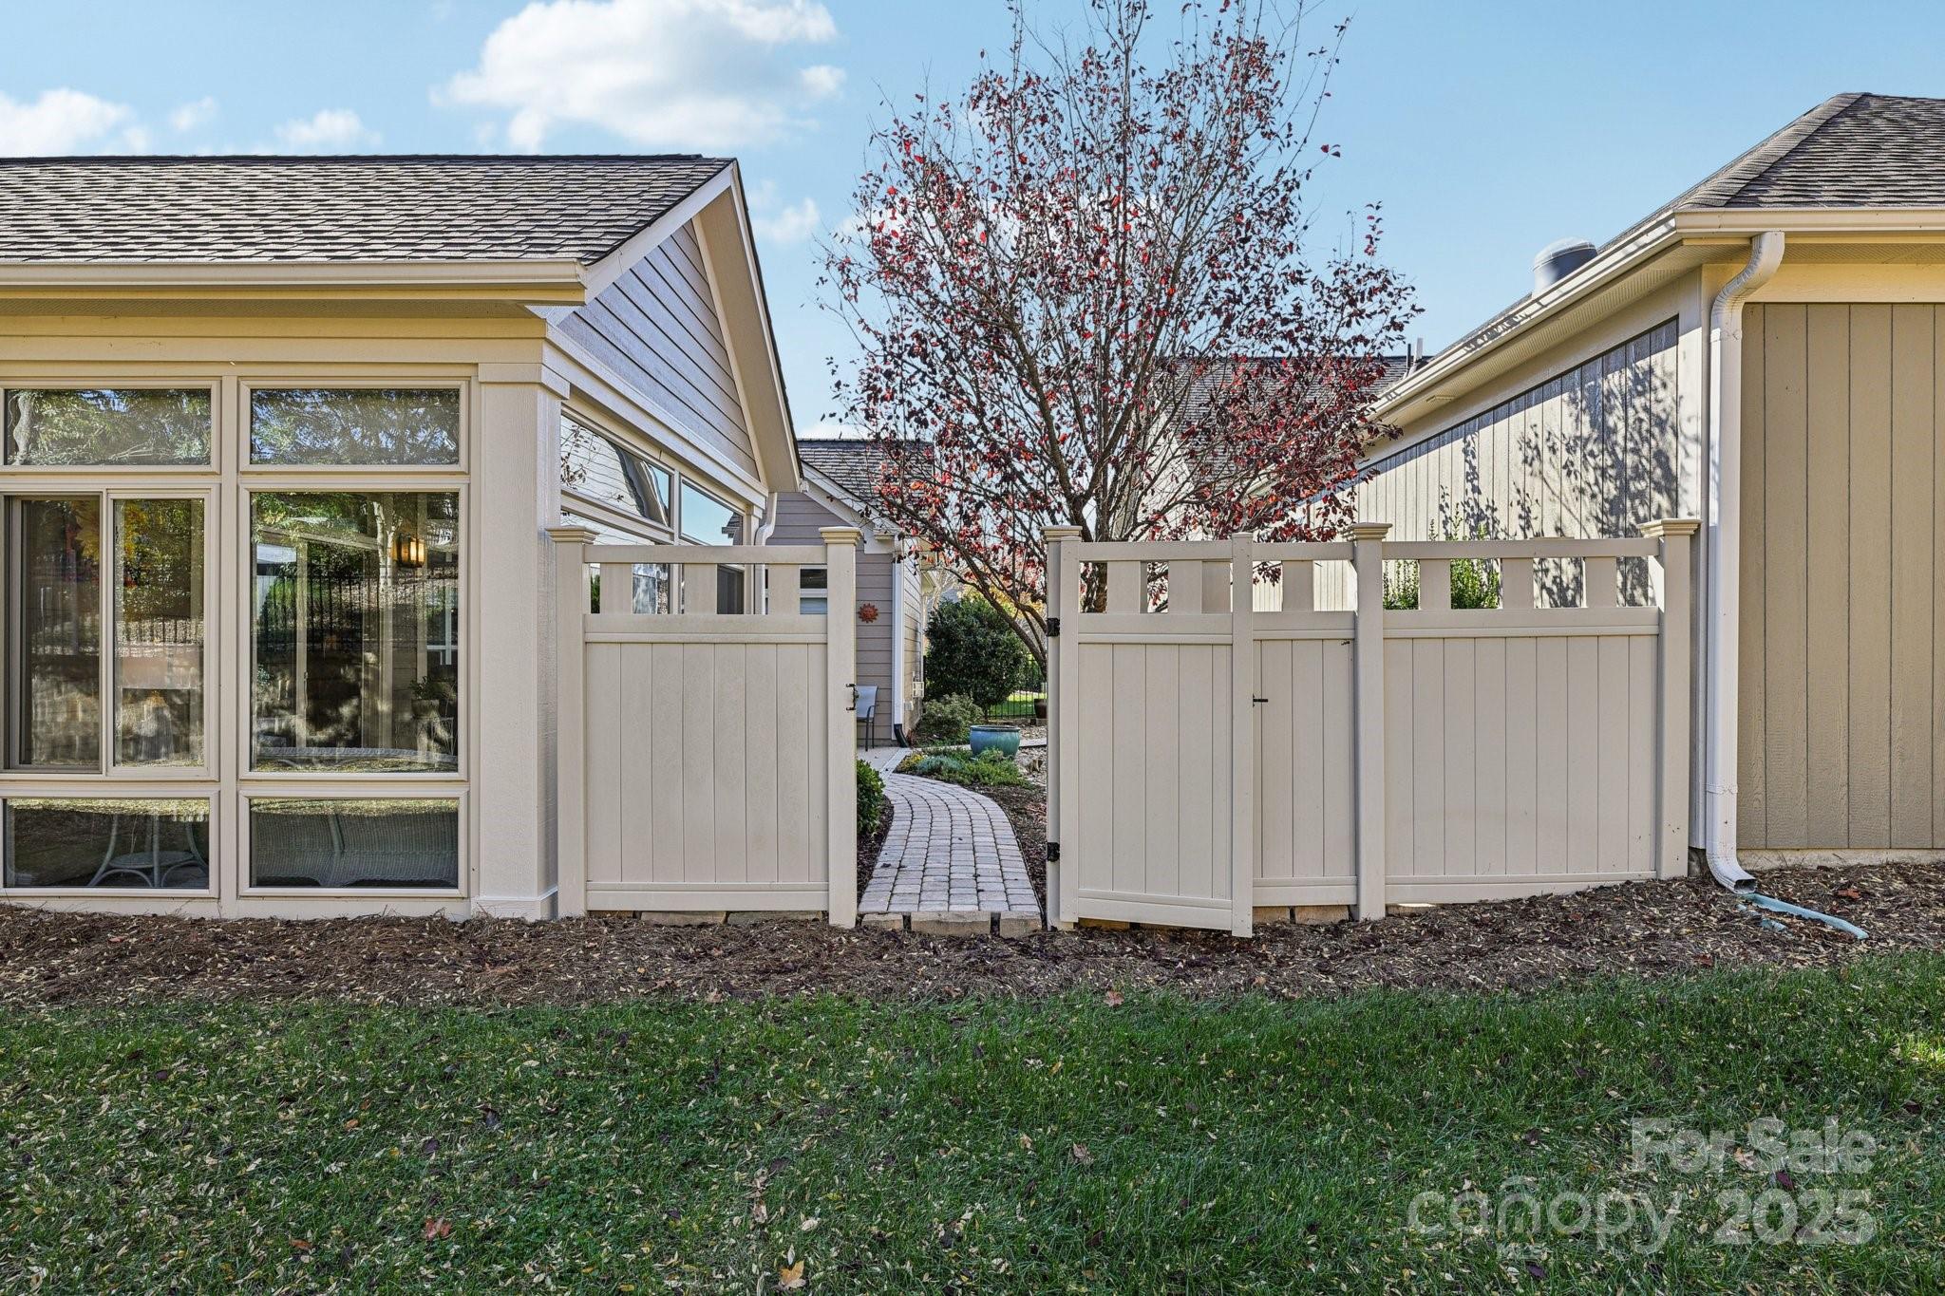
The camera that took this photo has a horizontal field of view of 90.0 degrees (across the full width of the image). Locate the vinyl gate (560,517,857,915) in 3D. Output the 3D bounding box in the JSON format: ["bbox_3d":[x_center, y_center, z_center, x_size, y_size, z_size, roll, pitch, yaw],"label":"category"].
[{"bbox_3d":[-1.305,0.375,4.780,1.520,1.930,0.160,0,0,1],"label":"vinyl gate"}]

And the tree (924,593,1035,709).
[{"bbox_3d":[0.109,0.170,17.500,1.950,2.250,1.900,0,0,1],"label":"tree"}]

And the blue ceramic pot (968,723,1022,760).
[{"bbox_3d":[0.279,1.165,11.900,0.610,0.400,0.610,0,0,0],"label":"blue ceramic pot"}]

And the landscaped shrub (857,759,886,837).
[{"bbox_3d":[-0.950,1.040,7.200,0.680,0.600,0.680,0,0,1],"label":"landscaped shrub"}]

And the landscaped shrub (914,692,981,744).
[{"bbox_3d":[-0.374,1.010,14.500,1.000,0.760,0.950,0,0,1],"label":"landscaped shrub"}]

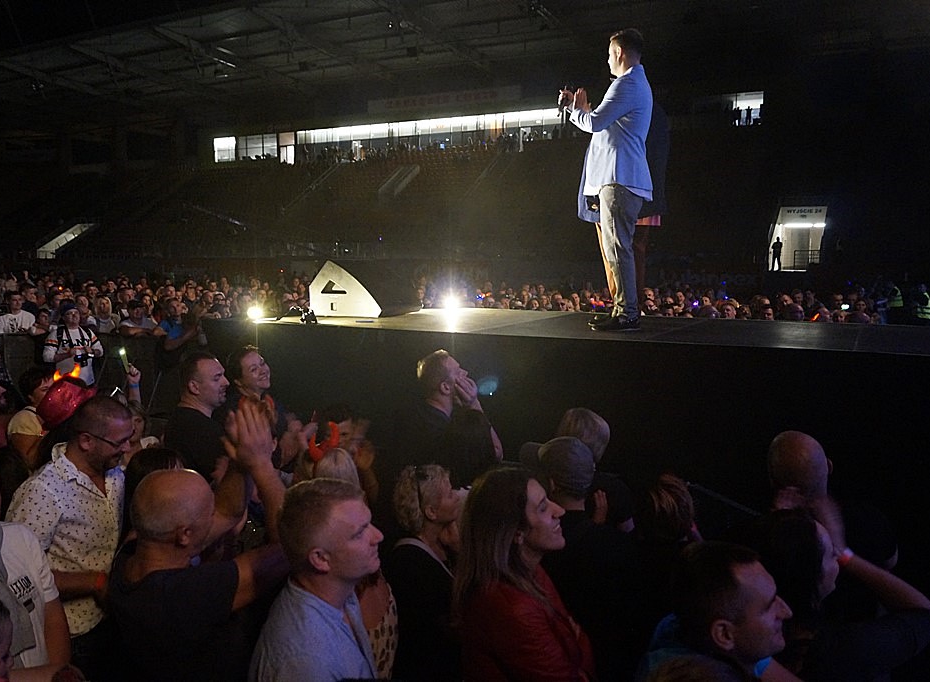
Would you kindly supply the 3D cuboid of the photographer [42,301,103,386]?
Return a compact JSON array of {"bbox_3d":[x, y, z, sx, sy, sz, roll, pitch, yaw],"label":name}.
[{"bbox_3d":[-3.867,0.503,7.661,0.620,1.770,0.480,-3,8,-30],"label":"photographer"}]

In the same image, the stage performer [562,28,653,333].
[{"bbox_3d":[0.879,-0.955,4.637,0.540,1.760,0.470,4,8,28],"label":"stage performer"}]

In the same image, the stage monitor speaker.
[{"bbox_3d":[-0.730,-0.406,5.736,0.530,0.390,0.760,2,7,15],"label":"stage monitor speaker"}]

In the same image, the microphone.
[{"bbox_3d":[0.613,-1.467,4.704,0.050,0.240,0.050,17,-25,8],"label":"microphone"}]

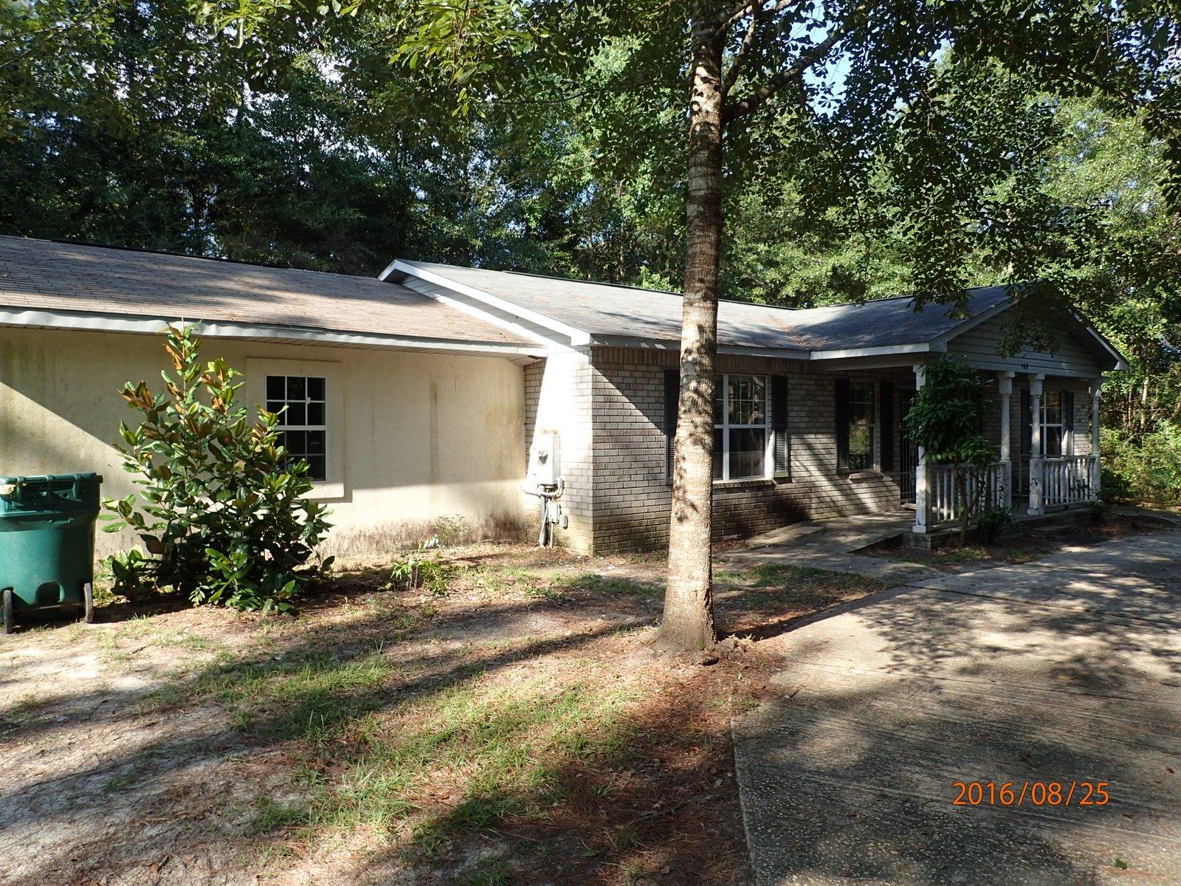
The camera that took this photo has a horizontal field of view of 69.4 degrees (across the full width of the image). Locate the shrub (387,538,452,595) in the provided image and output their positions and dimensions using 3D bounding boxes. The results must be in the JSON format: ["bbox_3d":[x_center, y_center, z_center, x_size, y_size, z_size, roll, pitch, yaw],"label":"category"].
[{"bbox_3d":[-1.615,1.125,7.996,0.580,0.500,0.500,0,1,-11],"label":"shrub"}]

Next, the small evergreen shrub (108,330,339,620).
[{"bbox_3d":[-3.305,0.210,7.559,1.840,2.360,1.650,-1,1,-24],"label":"small evergreen shrub"}]

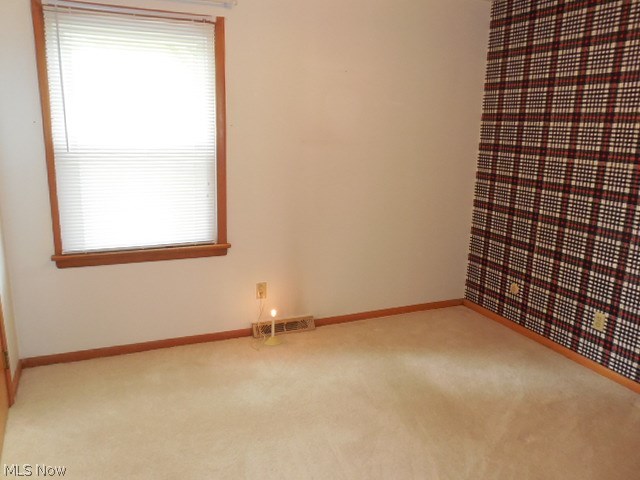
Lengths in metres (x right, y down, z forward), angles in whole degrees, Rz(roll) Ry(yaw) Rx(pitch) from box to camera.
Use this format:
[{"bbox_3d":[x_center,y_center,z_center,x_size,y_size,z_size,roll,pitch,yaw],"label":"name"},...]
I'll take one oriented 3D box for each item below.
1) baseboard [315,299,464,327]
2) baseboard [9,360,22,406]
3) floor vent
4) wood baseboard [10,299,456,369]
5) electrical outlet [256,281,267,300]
[{"bbox_3d":[0.604,0.578,3.885,1.394,0.061,0.016,-4,14,-23],"label":"baseboard"},{"bbox_3d":[-1.704,0.792,2.691,0.018,0.061,0.410,-5,14,-26],"label":"baseboard"},{"bbox_3d":[-0.256,0.629,3.504,0.463,0.090,0.050,-4,14,-23],"label":"floor vent"},{"bbox_3d":[-0.273,0.639,3.519,3.298,0.061,0.016,-4,14,-23],"label":"wood baseboard"},{"bbox_3d":[-0.410,0.360,3.400,0.071,0.116,0.009,-4,14,-23],"label":"electrical outlet"}]

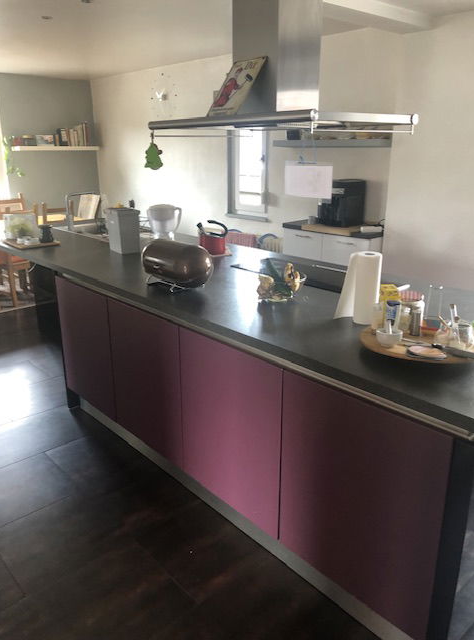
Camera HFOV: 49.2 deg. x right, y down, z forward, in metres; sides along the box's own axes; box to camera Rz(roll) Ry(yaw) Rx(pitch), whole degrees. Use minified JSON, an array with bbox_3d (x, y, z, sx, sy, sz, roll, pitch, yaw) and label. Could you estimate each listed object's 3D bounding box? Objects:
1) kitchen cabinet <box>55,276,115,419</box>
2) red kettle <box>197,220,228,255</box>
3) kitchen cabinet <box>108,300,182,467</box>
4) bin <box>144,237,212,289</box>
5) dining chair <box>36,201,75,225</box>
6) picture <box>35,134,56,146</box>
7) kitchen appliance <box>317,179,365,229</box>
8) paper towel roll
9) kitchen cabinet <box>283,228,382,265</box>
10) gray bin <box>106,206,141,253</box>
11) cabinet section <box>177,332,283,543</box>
[{"bbox_3d":[-0.638,0.093,3.072,0.560,0.700,0.600,-16,24,-39],"label":"kitchen cabinet"},{"bbox_3d":[-0.145,-0.507,3.164,0.205,0.195,0.167,9,20,26],"label":"red kettle"},{"bbox_3d":[-0.237,0.230,2.648,0.560,0.700,0.600,-16,24,-39],"label":"kitchen cabinet"},{"bbox_3d":[-0.280,-0.260,2.417,0.200,0.207,0.375,-16,24,-39],"label":"bin"},{"bbox_3d":[-2.253,-0.977,6.444,0.425,0.980,0.460,-16,24,-39],"label":"dining chair"},{"bbox_3d":[-2.609,-2.444,7.059,0.265,0.150,0.030,-16,24,-39],"label":"picture"},{"bbox_3d":[0.928,-1.033,4.590,0.360,0.375,0.295,-16,24,-39],"label":"kitchen appliance"},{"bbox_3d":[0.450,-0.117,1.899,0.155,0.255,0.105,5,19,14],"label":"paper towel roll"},{"bbox_3d":[0.976,-0.408,4.844,0.580,0.860,0.931,-16,24,-39],"label":"kitchen cabinet"},{"bbox_3d":[-0.723,-0.578,3.333,0.145,0.272,0.205,-12,22,-34],"label":"gray bin"},{"bbox_3d":[0.169,0.372,2.261,0.580,0.706,0.600,-16,24,-40],"label":"cabinet section"}]

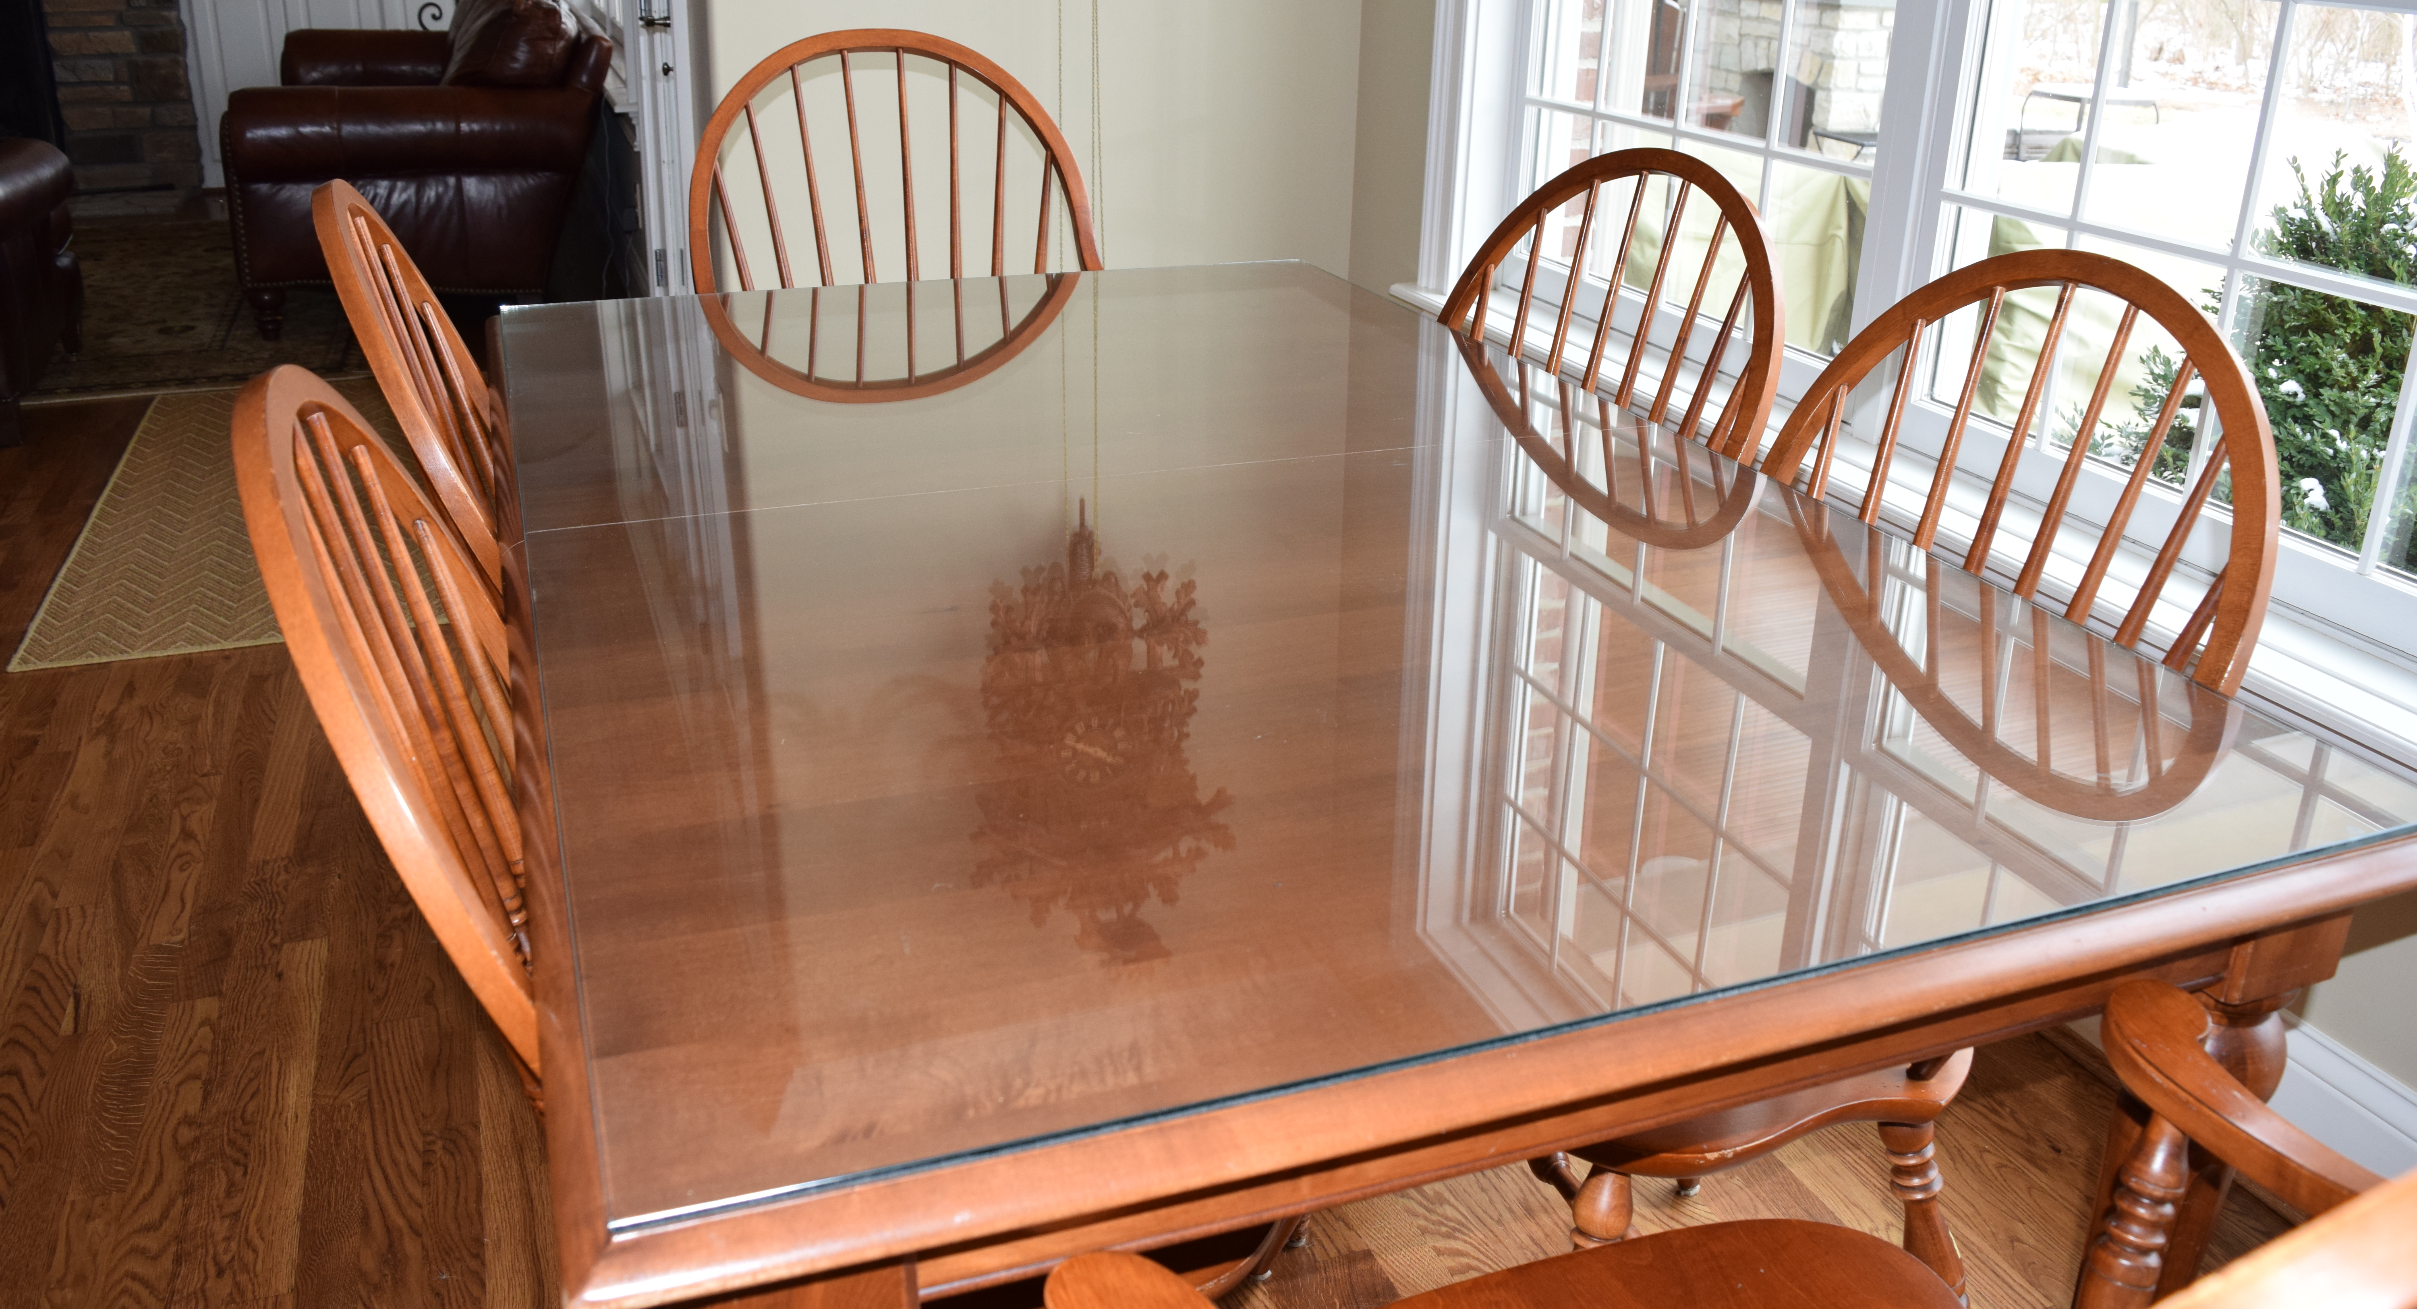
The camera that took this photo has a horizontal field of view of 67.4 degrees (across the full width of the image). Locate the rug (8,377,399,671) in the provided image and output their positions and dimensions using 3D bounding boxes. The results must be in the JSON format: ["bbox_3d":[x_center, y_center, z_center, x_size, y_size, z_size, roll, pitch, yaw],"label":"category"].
[{"bbox_3d":[-1.807,-0.376,3.857,1.100,0.010,1.900,-7,24,-20],"label":"rug"}]

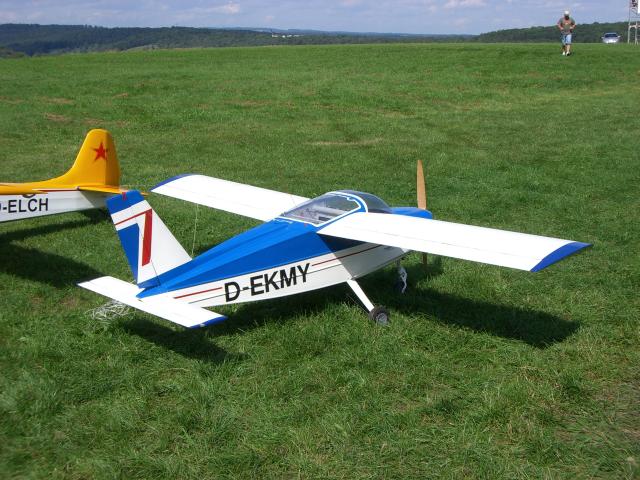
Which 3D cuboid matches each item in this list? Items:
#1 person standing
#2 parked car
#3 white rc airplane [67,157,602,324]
[{"bbox_3d":[9.734,-8.121,39.973,0.680,1.780,0.450,3,12,13],"label":"person standing"},{"bbox_3d":[30.934,-21.233,108.068,1.800,1.500,4.300,3,12,15],"label":"parked car"},{"bbox_3d":[-0.161,0.041,5.281,2.019,0.897,3.107,-12,16,-38],"label":"white rc airplane"}]

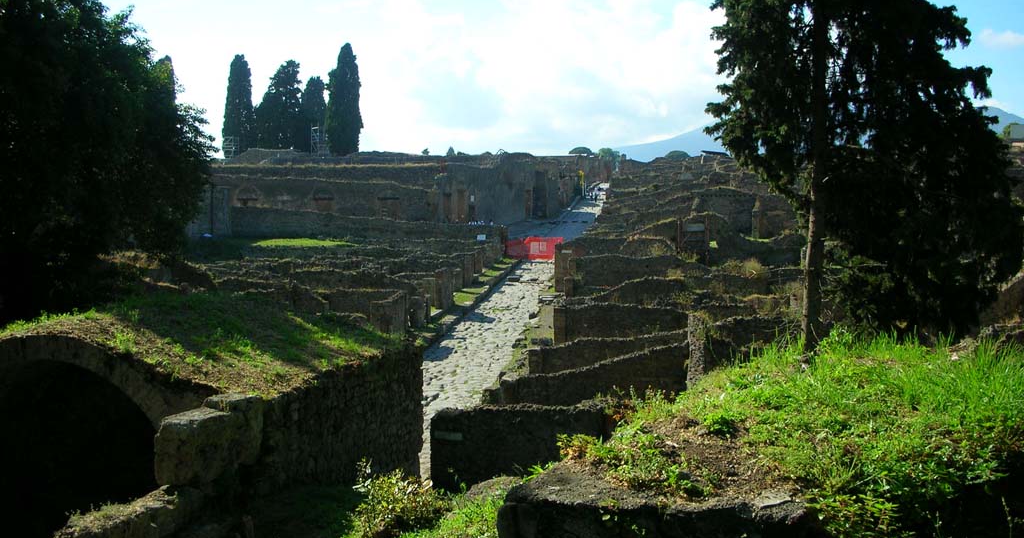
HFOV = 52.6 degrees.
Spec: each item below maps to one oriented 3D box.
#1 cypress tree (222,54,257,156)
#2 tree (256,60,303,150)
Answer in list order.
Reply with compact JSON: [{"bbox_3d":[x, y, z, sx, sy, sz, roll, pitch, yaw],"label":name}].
[{"bbox_3d":[-43.136,-25.669,163.303,5.678,16.390,5.678,-1,6,-15],"label":"cypress tree"},{"bbox_3d":[-36.900,-25.439,164.329,7.301,15.397,7.301,-1,6,-12],"label":"tree"}]

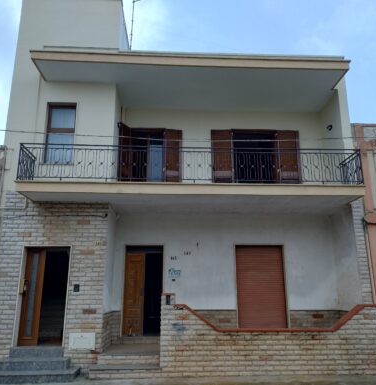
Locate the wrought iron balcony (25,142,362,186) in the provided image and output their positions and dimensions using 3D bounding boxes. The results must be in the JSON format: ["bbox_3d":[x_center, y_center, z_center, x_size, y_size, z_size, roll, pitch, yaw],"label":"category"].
[{"bbox_3d":[0.111,-0.491,8.634,7.566,0.863,0.974,1,-13,-3],"label":"wrought iron balcony"}]

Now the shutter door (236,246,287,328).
[{"bbox_3d":[2.018,2.694,10.153,1.327,2.401,0.080,1,-13,-3],"label":"shutter door"}]

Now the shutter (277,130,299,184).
[{"bbox_3d":[3.005,-0.740,10.823,0.633,2.278,0.060,1,-13,-3],"label":"shutter"}]

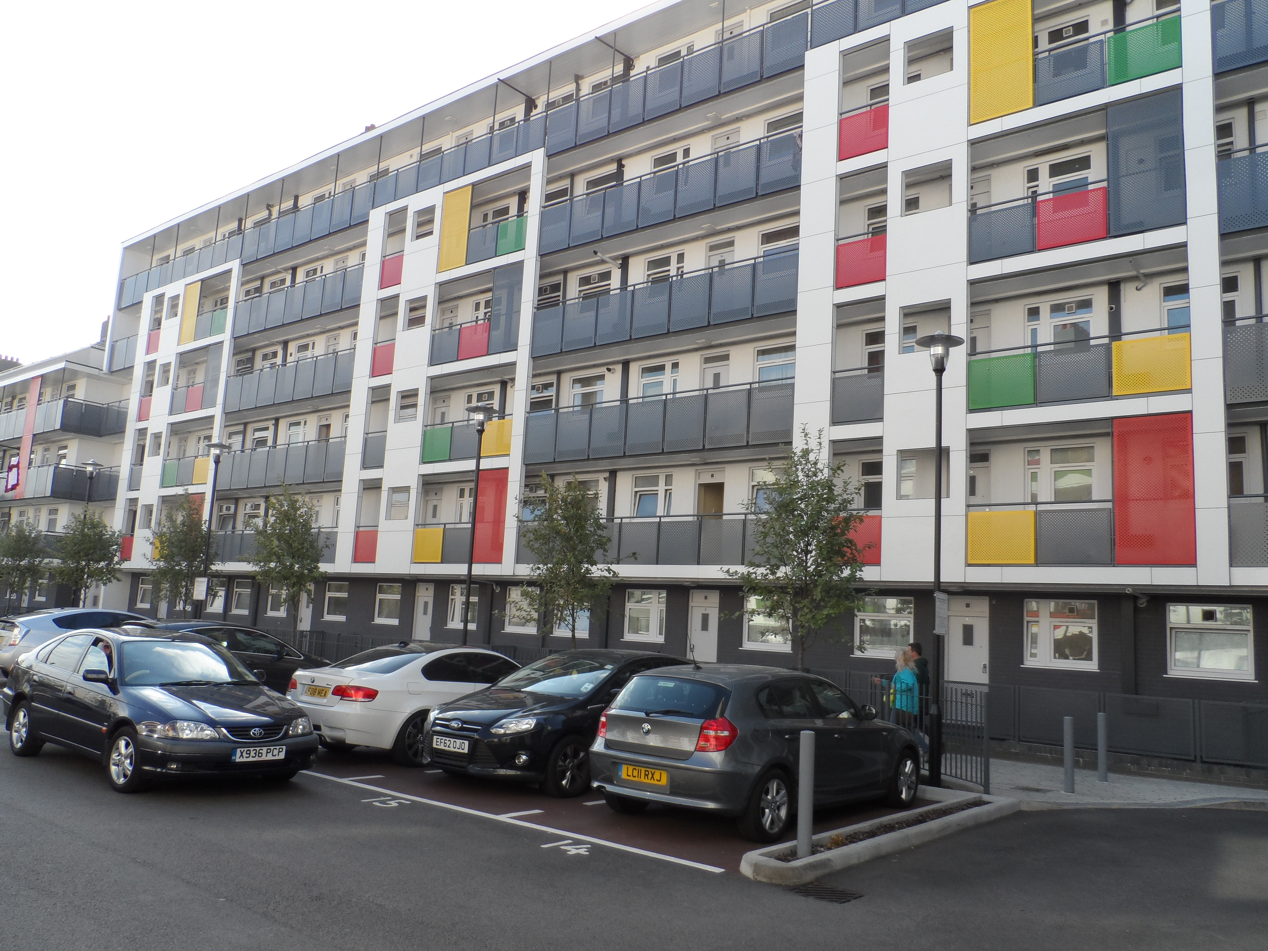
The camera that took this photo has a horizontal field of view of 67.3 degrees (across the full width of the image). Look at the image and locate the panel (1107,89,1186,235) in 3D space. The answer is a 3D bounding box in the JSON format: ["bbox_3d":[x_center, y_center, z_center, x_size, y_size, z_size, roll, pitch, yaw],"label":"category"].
[{"bbox_3d":[9.041,-5.506,16.825,1.202,2.472,0.050,-4,-11,38],"label":"panel"}]

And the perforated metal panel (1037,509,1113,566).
[{"bbox_3d":[7.678,1.076,16.622,1.194,0.959,0.050,-4,-11,38],"label":"perforated metal panel"}]

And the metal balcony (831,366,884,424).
[{"bbox_3d":[4.492,-1.537,19.118,1.100,0.991,0.060,-4,-11,38],"label":"metal balcony"}]

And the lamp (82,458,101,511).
[{"bbox_3d":[-16.055,2.275,27.482,0.640,5.560,0.640,-4,-11,38],"label":"lamp"}]

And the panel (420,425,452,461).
[{"bbox_3d":[-5.584,-0.868,27.045,1.193,0.938,0.060,-4,-11,38],"label":"panel"}]

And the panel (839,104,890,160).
[{"bbox_3d":[4.820,-7.174,19.986,1.117,0.976,0.060,-4,-11,38],"label":"panel"}]

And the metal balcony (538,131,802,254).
[{"bbox_3d":[0.604,-6.979,23.889,8.094,1.439,0.120,-4,-11,38],"label":"metal balcony"}]

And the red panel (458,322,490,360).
[{"bbox_3d":[-4.488,-3.763,26.749,1.205,0.941,0.060,-4,-11,38],"label":"red panel"}]

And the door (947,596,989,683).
[{"bbox_3d":[6.495,3.582,18.539,0.855,2.401,0.100,-4,-11,38],"label":"door"}]

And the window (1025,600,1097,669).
[{"bbox_3d":[7.778,2.885,17.379,1.264,1.212,0.100,-4,-11,38],"label":"window"}]

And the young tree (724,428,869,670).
[{"bbox_3d":[2.165,1.562,12.747,1.800,4.443,1.800,-4,-11,38],"label":"young tree"}]

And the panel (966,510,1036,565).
[{"bbox_3d":[6.634,1.127,17.196,1.180,0.951,0.050,-4,-11,38],"label":"panel"}]

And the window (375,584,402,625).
[{"bbox_3d":[-7.510,3.959,29.291,1.183,1.241,0.120,-4,-11,38],"label":"window"}]

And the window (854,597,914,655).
[{"bbox_3d":[5.111,3.105,19.473,1.244,1.217,0.100,-4,-11,38],"label":"window"}]

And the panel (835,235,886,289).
[{"bbox_3d":[4.818,-4.493,20.148,1.125,0.979,0.060,-4,-11,38],"label":"panel"}]

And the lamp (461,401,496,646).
[{"bbox_3d":[-2.914,1.416,16.686,0.610,5.464,0.610,-4,-11,38],"label":"lamp"}]

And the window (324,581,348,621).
[{"bbox_3d":[-9.773,4.154,31.508,1.222,1.213,0.120,-4,-11,38],"label":"window"}]

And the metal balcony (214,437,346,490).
[{"bbox_3d":[-12.383,-0.325,32.986,7.983,1.433,0.120,-4,-11,38],"label":"metal balcony"}]

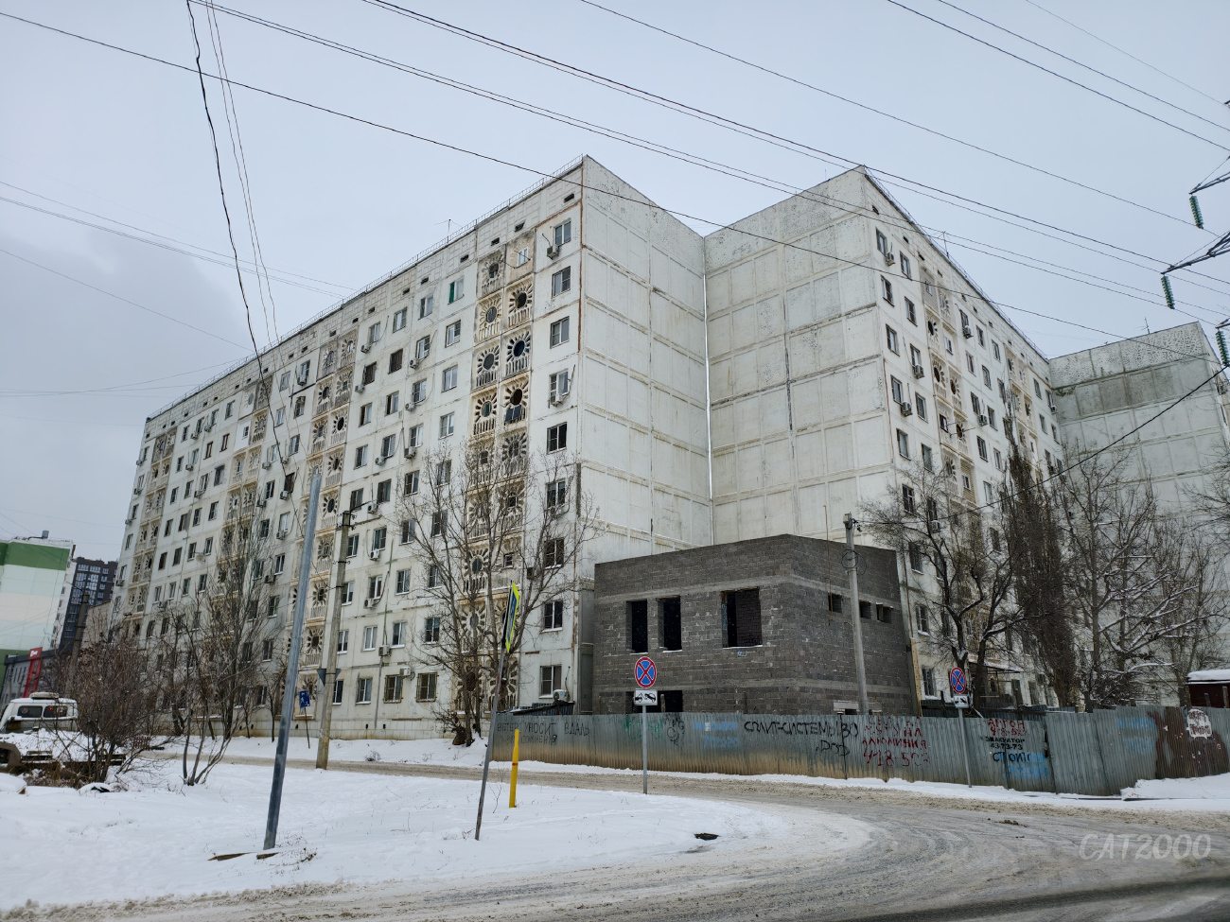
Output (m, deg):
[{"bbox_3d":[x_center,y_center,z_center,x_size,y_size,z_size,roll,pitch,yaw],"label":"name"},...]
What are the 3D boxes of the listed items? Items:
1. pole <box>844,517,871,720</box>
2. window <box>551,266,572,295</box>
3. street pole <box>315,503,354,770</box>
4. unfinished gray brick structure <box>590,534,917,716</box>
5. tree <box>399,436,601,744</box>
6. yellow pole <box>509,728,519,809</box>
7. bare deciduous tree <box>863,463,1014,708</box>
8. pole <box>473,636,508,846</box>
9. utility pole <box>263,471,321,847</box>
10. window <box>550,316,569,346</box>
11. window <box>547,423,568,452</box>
[{"bbox_3d":[8.351,6.002,28.006,0.360,8.649,0.360,-5,-18,16],"label":"pole"},{"bbox_3d":[-2.795,-9.544,43.696,1.400,1.450,0.150,-15,-23,39],"label":"window"},{"bbox_3d":[-9.422,5.825,27.455,0.380,8.532,0.380,6,-19,-18],"label":"street pole"},{"bbox_3d":[6.294,8.897,38.037,10.529,8.900,10.191,-15,-23,39],"label":"unfinished gray brick structure"},{"bbox_3d":[-5.335,5.699,37.984,8.200,14.344,7.000,3,-18,-8],"label":"tree"},{"bbox_3d":[-1.902,5.856,15.579,0.110,1.399,0.110,2,-18,-6],"label":"yellow pole"},{"bbox_3d":[12.994,5.713,32.297,5.900,11.451,5.800,-7,-19,21],"label":"bare deciduous tree"},{"bbox_3d":[-1.687,3.652,11.403,0.070,3.040,0.070,8,-18,-6],"label":"pole"},{"bbox_3d":[-4.306,2.511,10.994,0.140,4.966,0.140,7,-19,-20],"label":"utility pole"},{"bbox_3d":[-2.826,-6.717,42.810,1.400,1.450,0.150,-15,-23,39],"label":"window"},{"bbox_3d":[-2.857,-1.117,41.027,1.400,1.450,0.150,-15,-23,39],"label":"window"}]

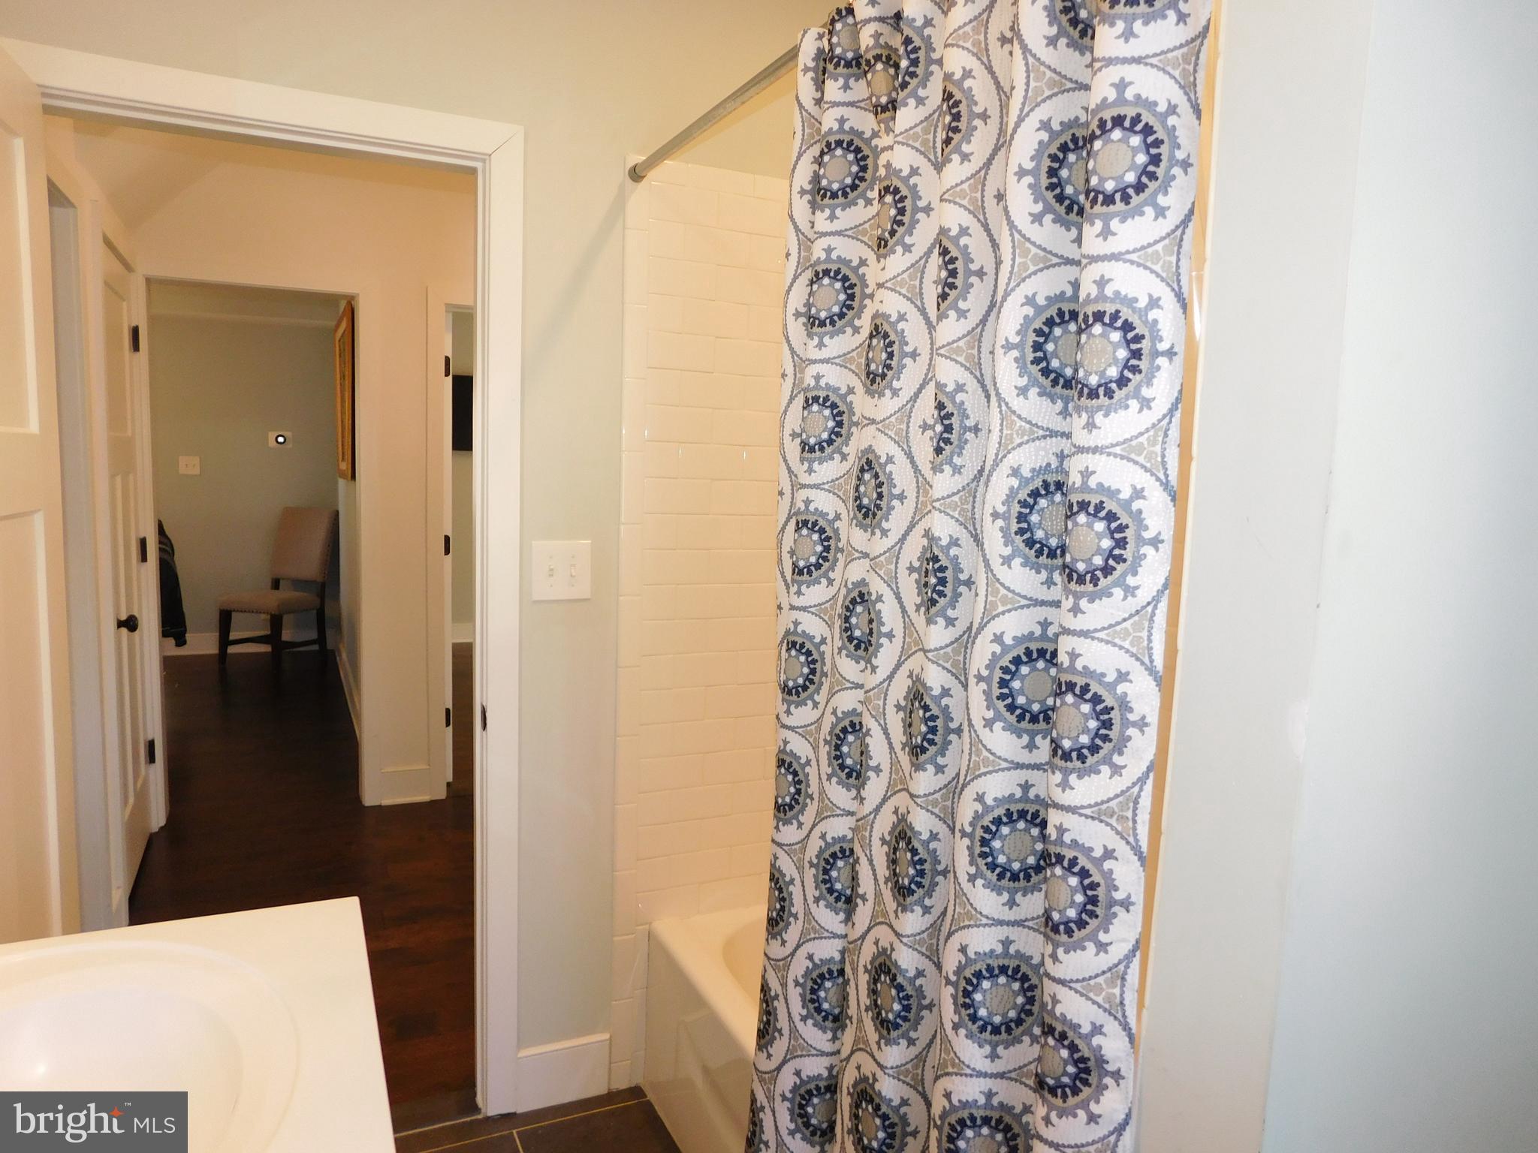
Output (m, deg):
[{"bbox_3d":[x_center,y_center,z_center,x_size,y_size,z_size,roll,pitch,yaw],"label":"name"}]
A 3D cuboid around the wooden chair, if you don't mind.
[{"bbox_3d":[-3.257,0.066,6.849,0.493,1.025,0.619,4,7,17],"label":"wooden chair"}]

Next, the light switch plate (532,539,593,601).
[{"bbox_3d":[-0.439,-0.012,2.172,0.125,0.125,0.012,-1,7,-25],"label":"light switch plate"}]

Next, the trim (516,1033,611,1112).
[{"bbox_3d":[-0.463,1.116,2.298,0.206,0.133,0.022,-1,7,-25],"label":"trim"}]

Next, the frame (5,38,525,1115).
[{"bbox_3d":[-0.952,0.147,2.005,0.896,2.091,0.130,-1,7,-25],"label":"frame"}]

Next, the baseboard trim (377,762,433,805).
[{"bbox_3d":[-1.498,0.865,4.216,0.185,0.139,0.024,-1,7,-25],"label":"baseboard trim"}]

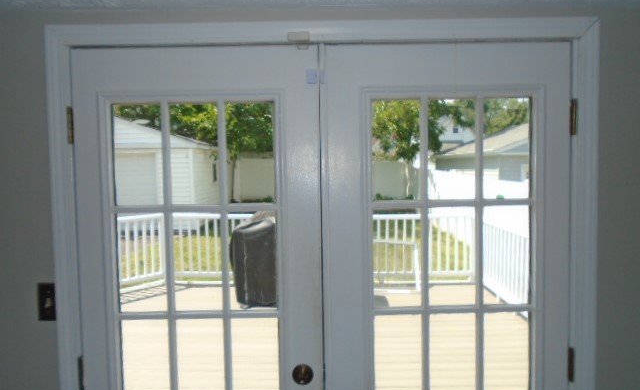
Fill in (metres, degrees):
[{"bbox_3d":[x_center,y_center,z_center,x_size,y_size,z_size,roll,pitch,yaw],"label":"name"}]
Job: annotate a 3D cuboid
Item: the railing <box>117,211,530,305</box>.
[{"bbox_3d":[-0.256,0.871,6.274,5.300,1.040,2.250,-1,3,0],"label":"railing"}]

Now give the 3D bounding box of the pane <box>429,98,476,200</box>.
[{"bbox_3d":[0.404,-0.141,1.469,0.145,0.310,0.020,-1,3,0],"label":"pane"}]

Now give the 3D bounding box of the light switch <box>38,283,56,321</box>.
[{"bbox_3d":[-0.833,0.332,1.482,0.070,0.115,0.020,-1,3,0],"label":"light switch"}]

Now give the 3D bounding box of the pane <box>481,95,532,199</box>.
[{"bbox_3d":[0.571,-0.144,1.469,0.143,0.311,0.020,-1,3,0],"label":"pane"}]

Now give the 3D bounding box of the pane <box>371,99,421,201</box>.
[{"bbox_3d":[0.234,-0.135,1.468,0.150,0.309,0.020,-1,3,0],"label":"pane"}]

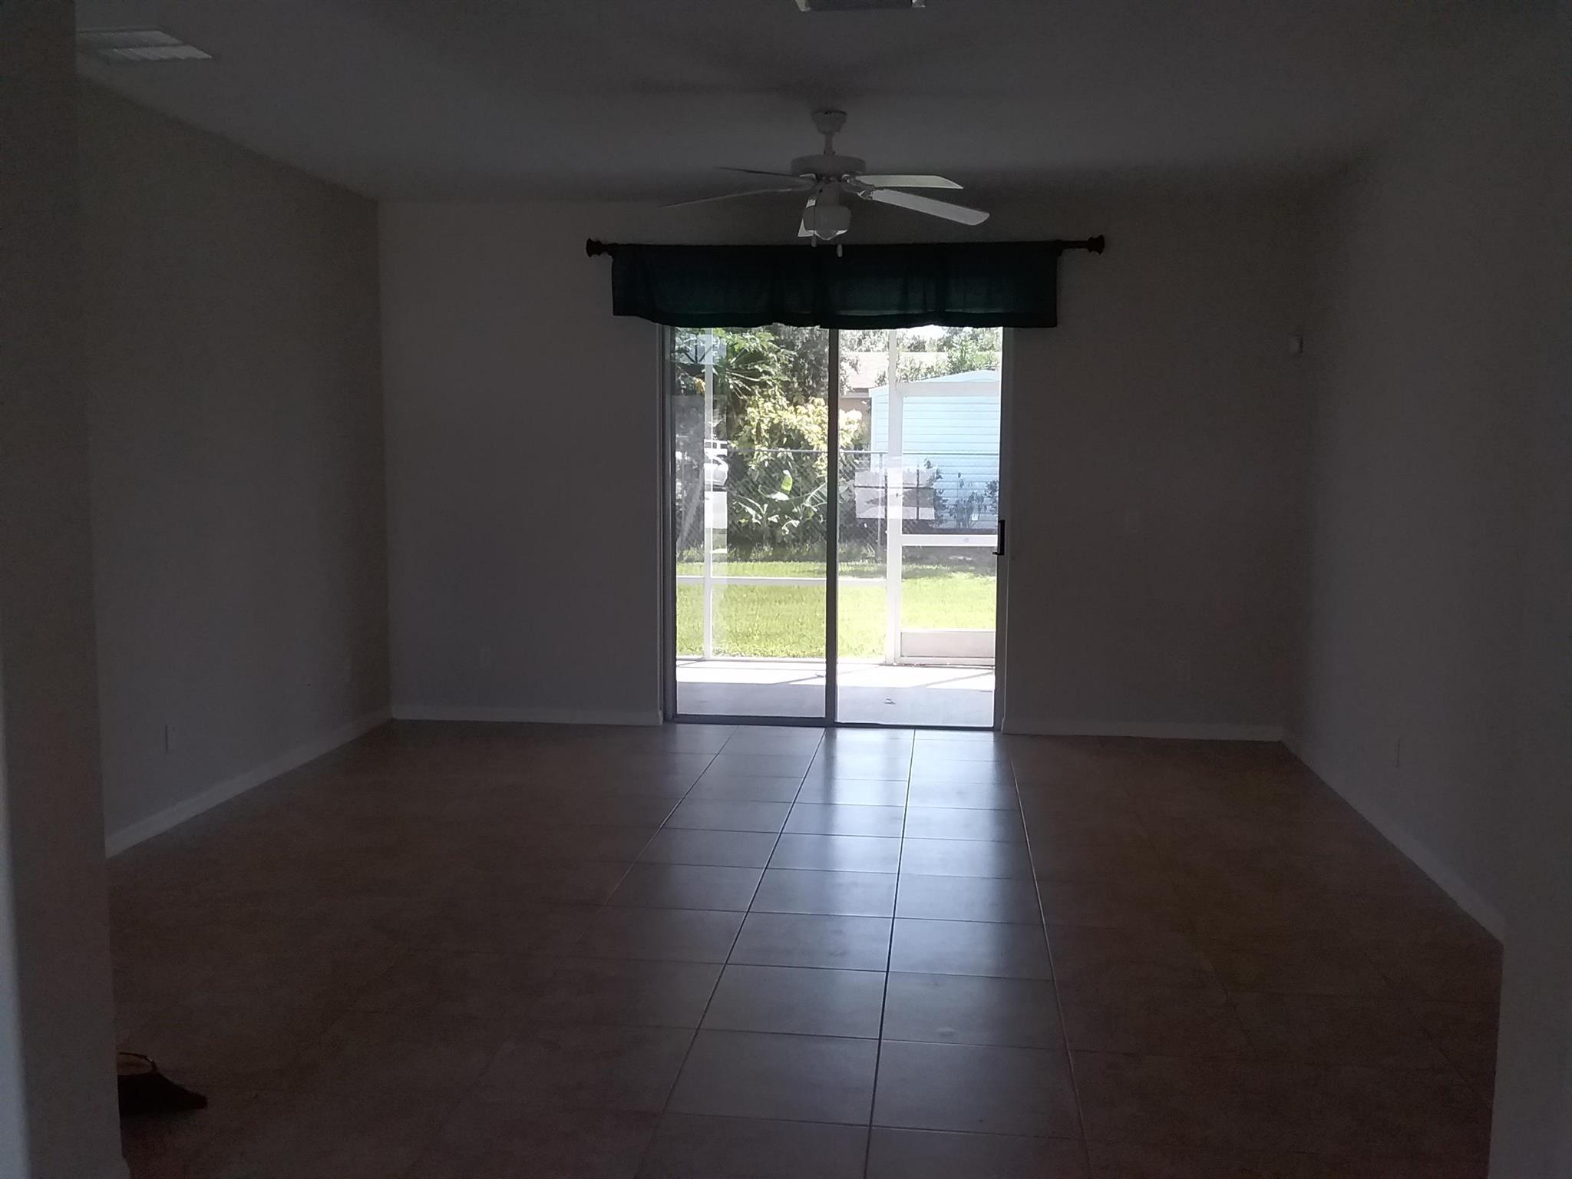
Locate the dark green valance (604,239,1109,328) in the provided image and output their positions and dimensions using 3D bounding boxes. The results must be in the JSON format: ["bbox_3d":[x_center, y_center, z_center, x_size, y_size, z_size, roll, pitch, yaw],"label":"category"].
[{"bbox_3d":[0.233,-1.530,7.118,2.285,0.430,0.110,1,6,7],"label":"dark green valance"}]

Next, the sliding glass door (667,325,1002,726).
[{"bbox_3d":[0.253,-0.469,7.413,1.790,2.420,0.100,1,6,7],"label":"sliding glass door"}]

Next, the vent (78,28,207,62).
[{"bbox_3d":[-2.064,-1.704,4.453,0.370,0.030,0.350,1,6,7],"label":"vent"}]

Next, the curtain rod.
[{"bbox_3d":[0.272,-1.725,7.082,2.625,0.095,0.100,1,6,7],"label":"curtain rod"}]

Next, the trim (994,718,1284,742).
[{"bbox_3d":[1.837,0.727,7.254,1.412,0.088,0.017,1,6,7],"label":"trim"}]

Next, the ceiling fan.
[{"bbox_3d":[0.159,-1.547,5.345,1.320,0.513,1.320,1,6,7],"label":"ceiling fan"}]

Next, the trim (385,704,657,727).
[{"bbox_3d":[-1.405,0.674,7.630,1.525,0.088,0.017,1,6,7],"label":"trim"}]

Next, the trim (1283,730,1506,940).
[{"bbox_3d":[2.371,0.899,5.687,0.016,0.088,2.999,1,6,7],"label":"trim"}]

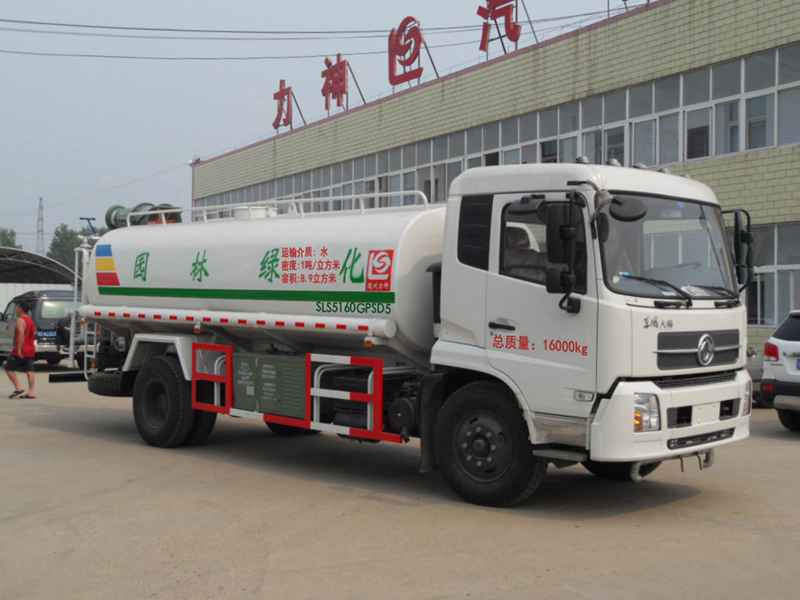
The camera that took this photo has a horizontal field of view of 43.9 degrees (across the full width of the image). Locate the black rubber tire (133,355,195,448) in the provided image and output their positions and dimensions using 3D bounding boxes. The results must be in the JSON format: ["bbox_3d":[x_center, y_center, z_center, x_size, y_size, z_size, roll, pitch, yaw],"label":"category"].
[{"bbox_3d":[-2.750,1.168,11.559,1.040,1.040,0.270,1,0,44],"label":"black rubber tire"}]

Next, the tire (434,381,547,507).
[{"bbox_3d":[0.748,1.221,8.405,1.040,1.040,0.270,1,0,40],"label":"tire"}]

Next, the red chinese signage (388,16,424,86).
[{"bbox_3d":[0.245,-8.710,34.887,0.200,2.150,2.250,1,0,-29],"label":"red chinese signage"}]

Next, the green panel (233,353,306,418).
[{"bbox_3d":[-1.198,0.855,10.323,1.179,0.617,0.440,1,0,44],"label":"green panel"}]

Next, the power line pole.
[{"bbox_3d":[-108.630,-15.664,298.218,3.400,30.000,3.400,1,0,-29],"label":"power line pole"}]

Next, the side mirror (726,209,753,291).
[{"bbox_3d":[3.180,-0.464,9.289,0.140,0.730,0.220,1,0,44],"label":"side mirror"}]

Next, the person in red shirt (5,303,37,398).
[{"bbox_3d":[-6.454,0.842,16.900,0.450,1.630,0.470,1,0,19],"label":"person in red shirt"}]

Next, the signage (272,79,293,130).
[{"bbox_3d":[-5.271,-8.824,44.796,0.200,2.100,2.150,1,0,-29],"label":"signage"}]

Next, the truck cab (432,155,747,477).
[{"bbox_3d":[1.749,0.086,8.785,2.030,2.430,2.360,1,0,44],"label":"truck cab"}]

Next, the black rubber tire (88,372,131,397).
[{"bbox_3d":[-3.571,1.088,12.976,1.040,0.270,1.040,1,0,44],"label":"black rubber tire"}]

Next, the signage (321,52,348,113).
[{"bbox_3d":[-2.616,-8.769,40.027,0.200,2.150,2.300,1,0,-29],"label":"signage"}]

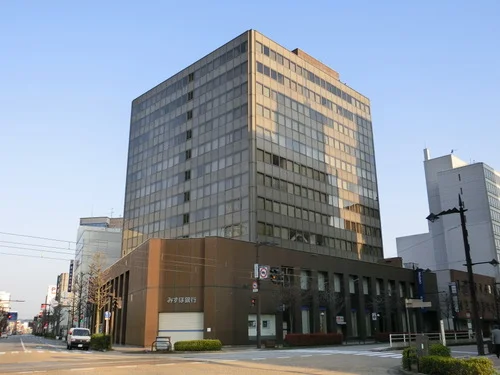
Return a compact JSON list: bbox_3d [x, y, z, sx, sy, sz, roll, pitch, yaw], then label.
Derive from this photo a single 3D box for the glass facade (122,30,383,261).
[{"bbox_3d":[0.334,-1.181,93.028,33.600,33.880,33.600,-16,-22,42],"label":"glass facade"}]

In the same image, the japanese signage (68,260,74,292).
[{"bbox_3d":[-49.425,24.643,135.982,0.950,8.600,0.300,7,-18,-23],"label":"japanese signage"}]

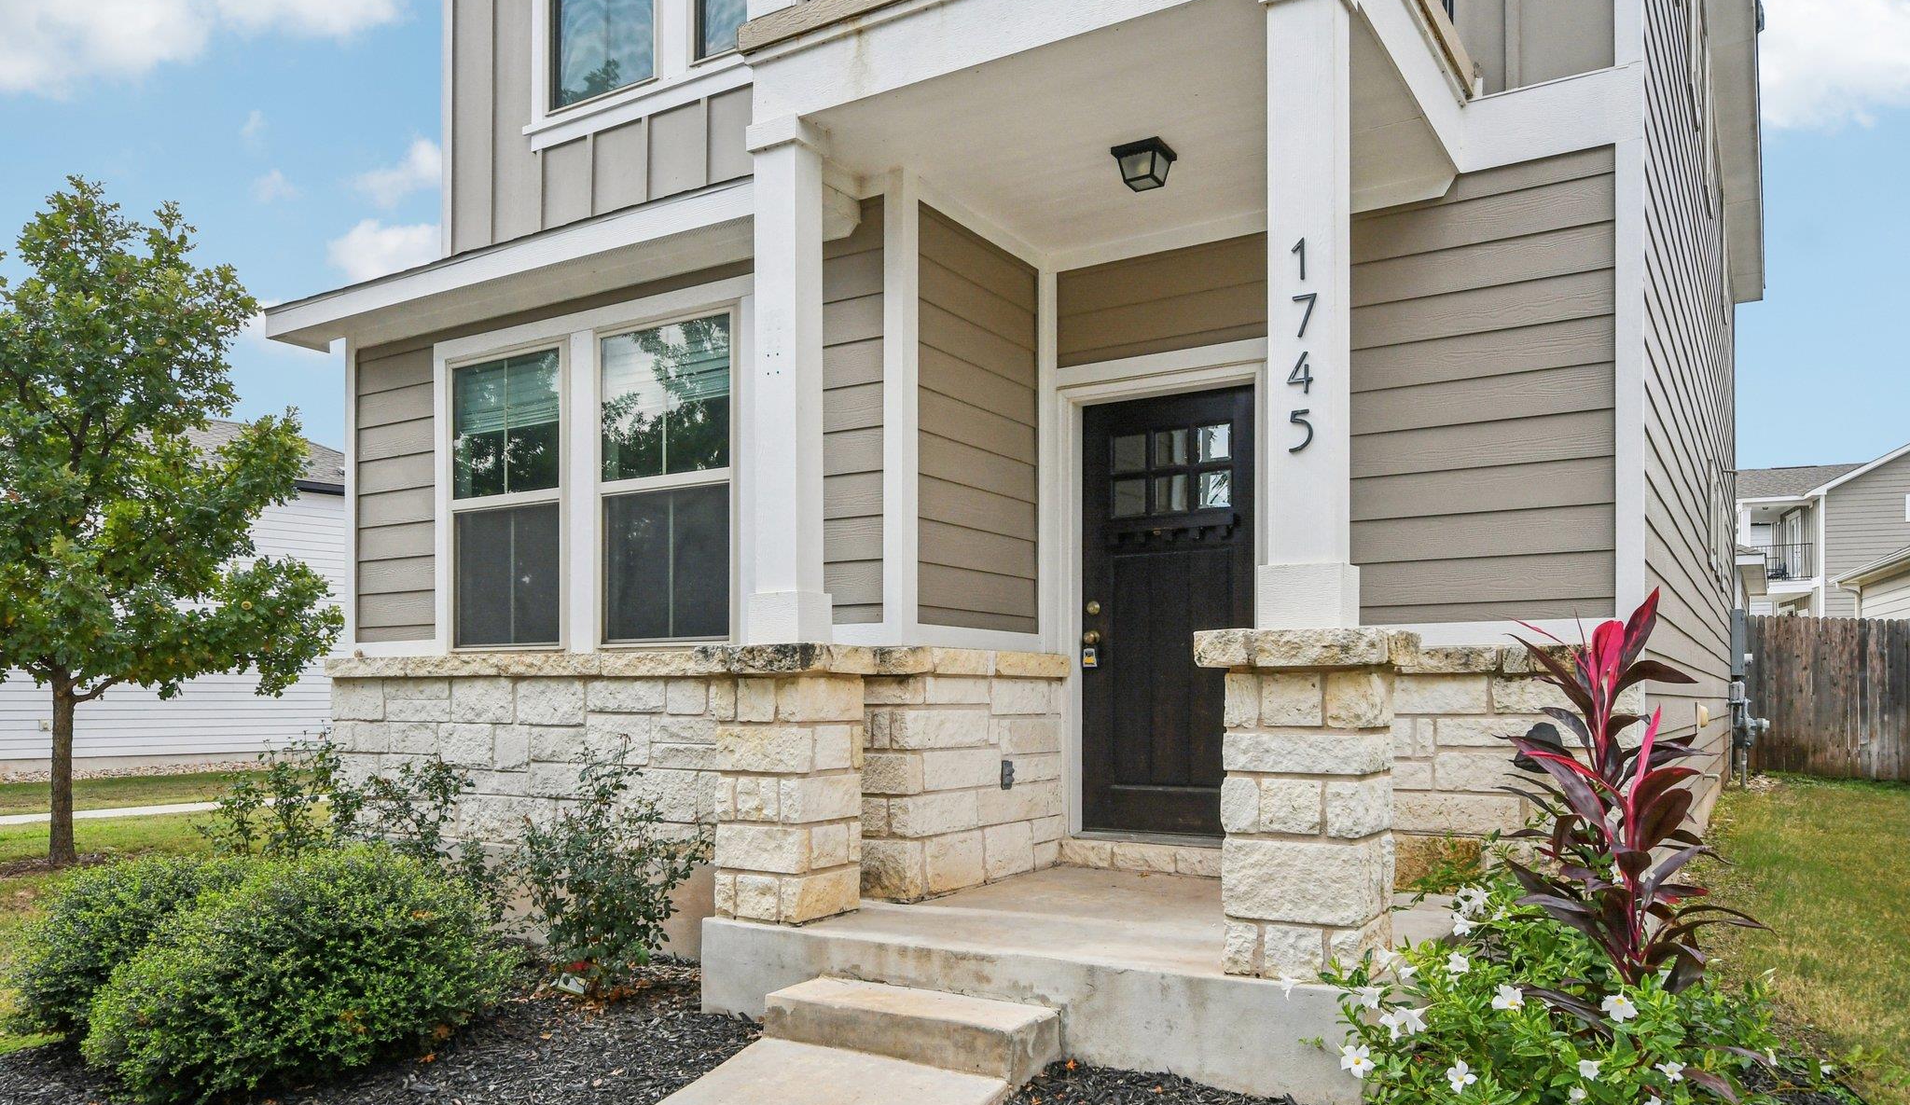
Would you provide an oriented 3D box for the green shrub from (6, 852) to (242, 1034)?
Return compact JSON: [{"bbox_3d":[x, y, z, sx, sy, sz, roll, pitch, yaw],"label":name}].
[{"bbox_3d":[-2.780,1.380,4.680,1.080,0.570,1.050,2,-4,-31],"label":"green shrub"}]

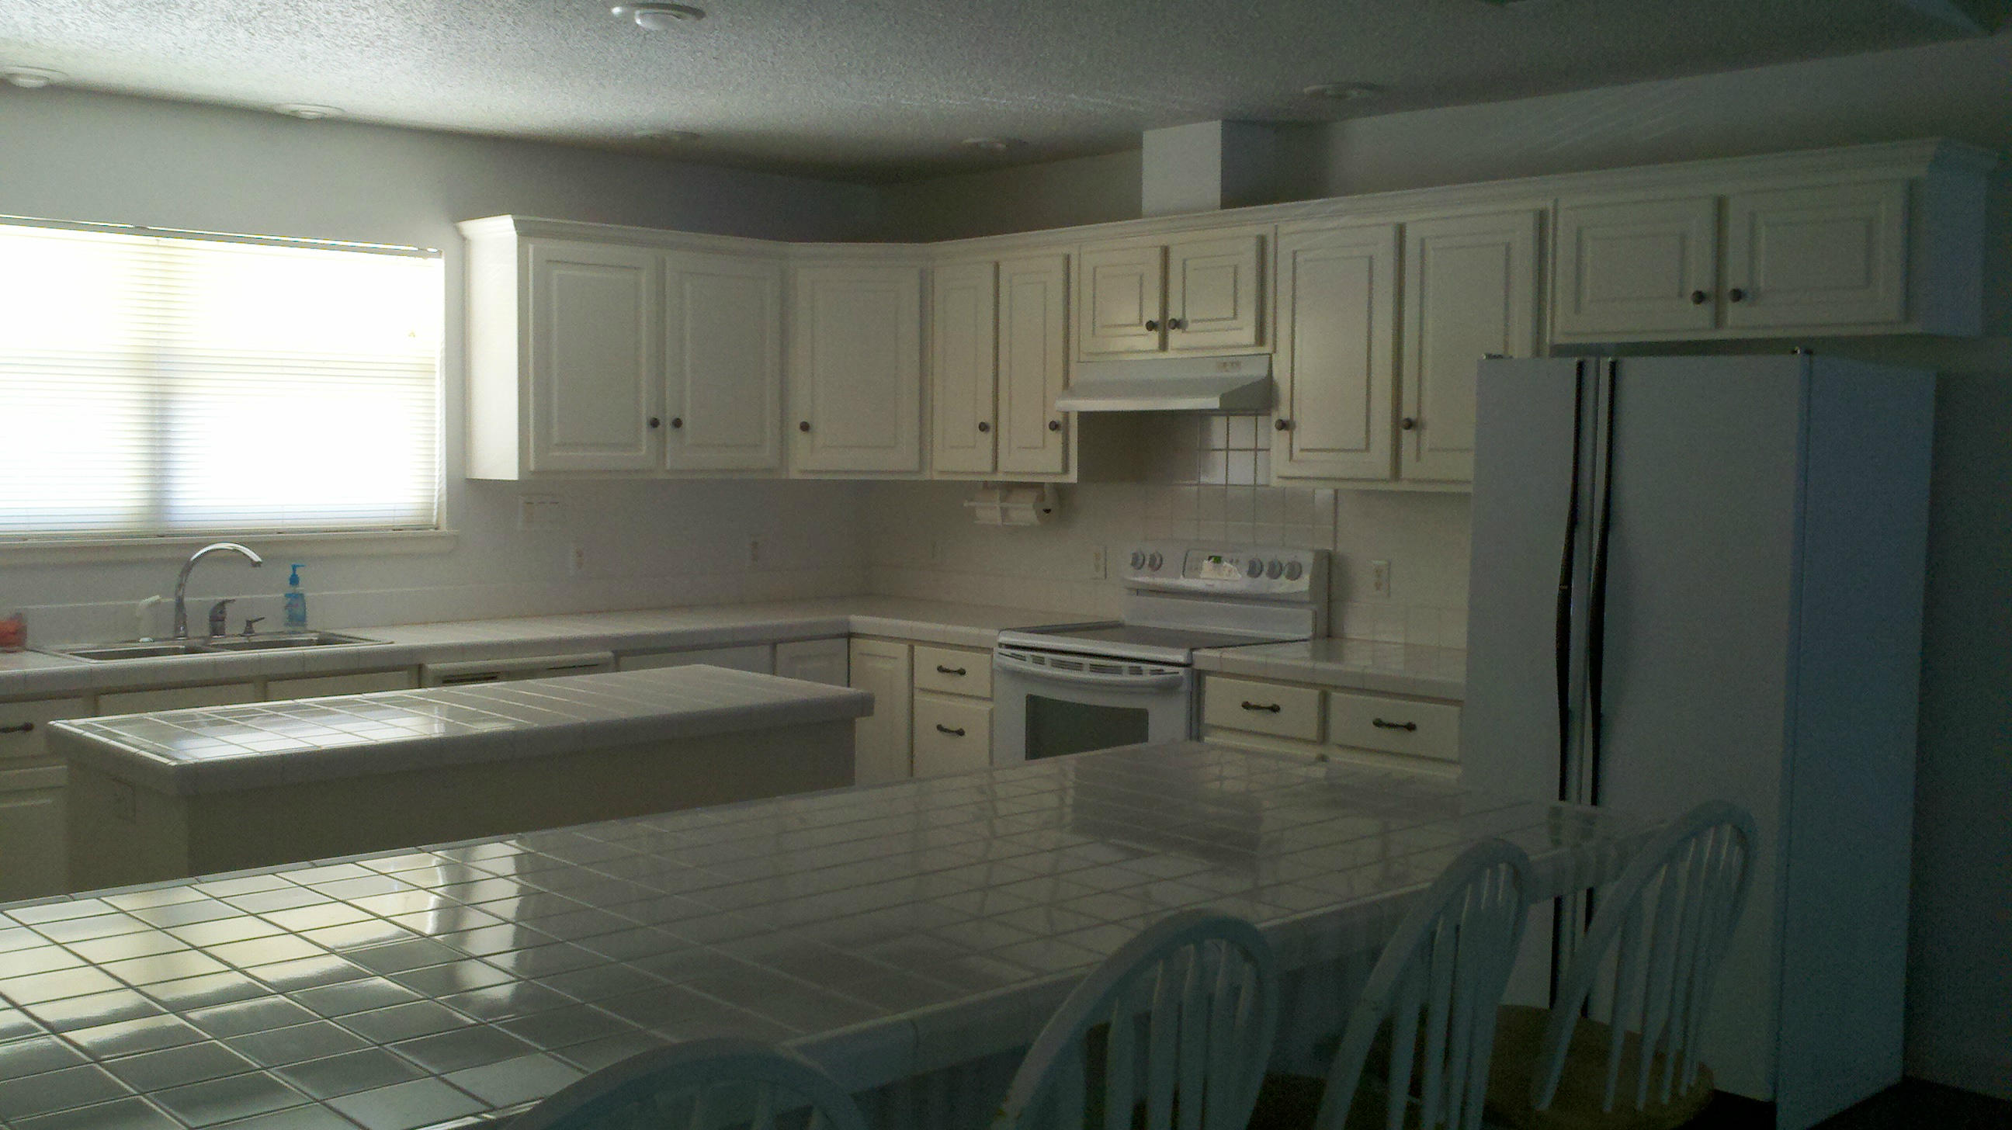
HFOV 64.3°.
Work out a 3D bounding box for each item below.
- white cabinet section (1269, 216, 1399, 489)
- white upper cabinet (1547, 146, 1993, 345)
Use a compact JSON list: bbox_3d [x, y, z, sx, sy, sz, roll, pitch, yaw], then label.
[{"bbox_3d":[1.046,-0.608,4.683,0.410,0.719,0.315,4,5,45],"label":"white cabinet section"},{"bbox_3d":[1.880,-0.769,4.009,0.326,0.420,0.863,-3,5,-44],"label":"white upper cabinet"}]

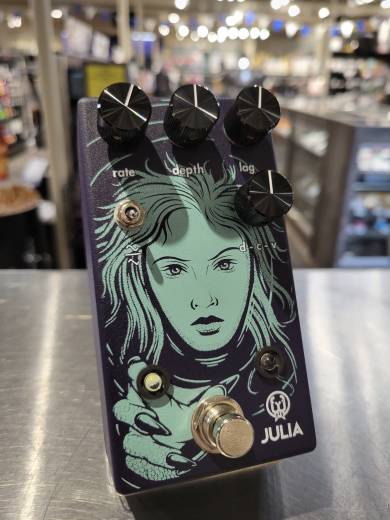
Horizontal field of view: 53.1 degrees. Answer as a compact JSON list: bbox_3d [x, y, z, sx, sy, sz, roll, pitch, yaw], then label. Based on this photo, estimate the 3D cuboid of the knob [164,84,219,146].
[{"bbox_3d":[-0.001,-0.045,0.122,0.015,0.015,0.011,0,-9,-14],"label":"knob"}]

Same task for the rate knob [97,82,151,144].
[{"bbox_3d":[-0.021,-0.043,0.117,0.015,0.015,0.011,17,-12,-11],"label":"rate knob"}]

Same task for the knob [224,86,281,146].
[{"bbox_3d":[0.019,-0.047,0.127,0.015,0.015,0.011,5,-10,-13],"label":"knob"}]

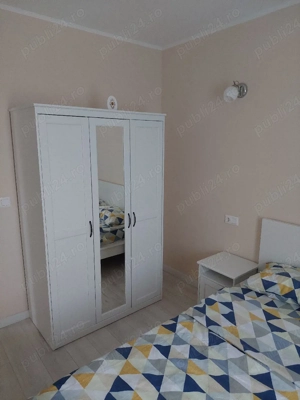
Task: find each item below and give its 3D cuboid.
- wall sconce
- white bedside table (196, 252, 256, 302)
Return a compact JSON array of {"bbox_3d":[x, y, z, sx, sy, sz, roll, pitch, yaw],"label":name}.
[{"bbox_3d":[0.736,-0.939,2.418,0.225,0.190,0.125,-10,16,-39],"label":"wall sconce"},{"bbox_3d":[0.730,0.867,2.667,0.405,0.550,0.410,-10,16,-39],"label":"white bedside table"}]

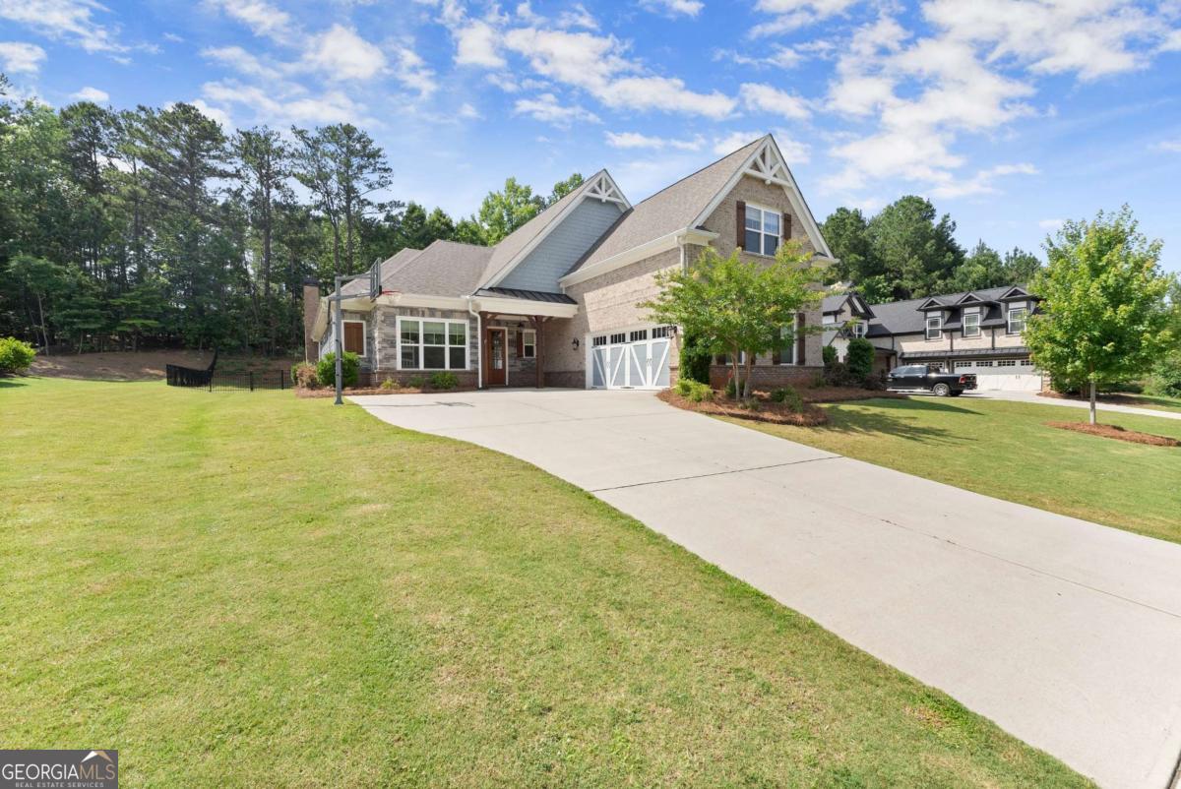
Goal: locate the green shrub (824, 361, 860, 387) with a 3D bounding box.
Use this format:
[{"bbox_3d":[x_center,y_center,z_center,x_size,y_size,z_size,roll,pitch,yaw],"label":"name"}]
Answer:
[{"bbox_3d":[10.572,-0.831,19.400,1.350,1.150,1.300,-2,3,-31],"label":"green shrub"}]

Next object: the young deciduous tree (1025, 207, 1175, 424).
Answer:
[{"bbox_3d":[15.035,-2.347,13.700,3.200,6.450,3.200,-2,3,-31],"label":"young deciduous tree"}]

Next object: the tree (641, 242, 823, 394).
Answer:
[{"bbox_3d":[3.676,-1.882,11.800,4.400,4.000,4.100,-2,3,-31],"label":"tree"}]

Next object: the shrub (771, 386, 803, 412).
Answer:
[{"bbox_3d":[4.614,0.104,10.800,0.750,0.600,0.750,-2,3,-31],"label":"shrub"}]

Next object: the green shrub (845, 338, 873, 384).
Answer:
[{"bbox_3d":[12.299,-1.484,21.000,1.250,2.250,1.250,-2,3,-31],"label":"green shrub"}]

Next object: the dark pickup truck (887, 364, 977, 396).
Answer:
[{"bbox_3d":[22.900,-0.900,31.800,2.030,1.950,5.850,-2,3,-29],"label":"dark pickup truck"}]

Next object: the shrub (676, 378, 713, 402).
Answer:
[{"bbox_3d":[2.779,-0.119,12.300,1.000,0.650,0.900,-2,3,-31],"label":"shrub"}]

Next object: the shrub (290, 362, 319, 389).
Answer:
[{"bbox_3d":[-9.828,-0.660,15.800,0.900,0.870,0.900,-2,3,-31],"label":"shrub"}]

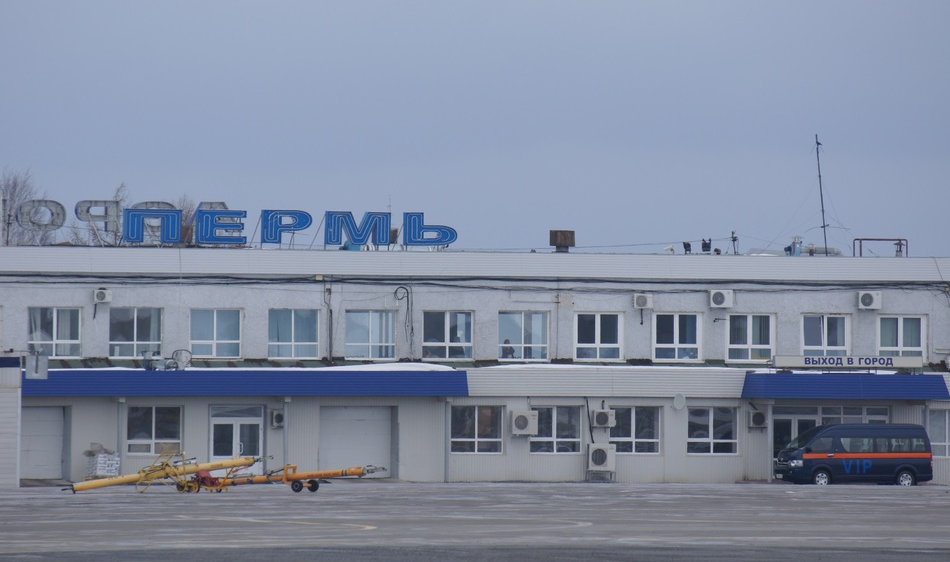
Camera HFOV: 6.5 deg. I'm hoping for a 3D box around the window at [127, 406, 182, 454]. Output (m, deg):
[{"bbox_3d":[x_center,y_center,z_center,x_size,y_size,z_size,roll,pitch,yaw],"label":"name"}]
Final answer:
[{"bbox_3d":[-11.115,5.179,288.332,1.980,1.680,0.150,1,-1,-21],"label":"window"}]

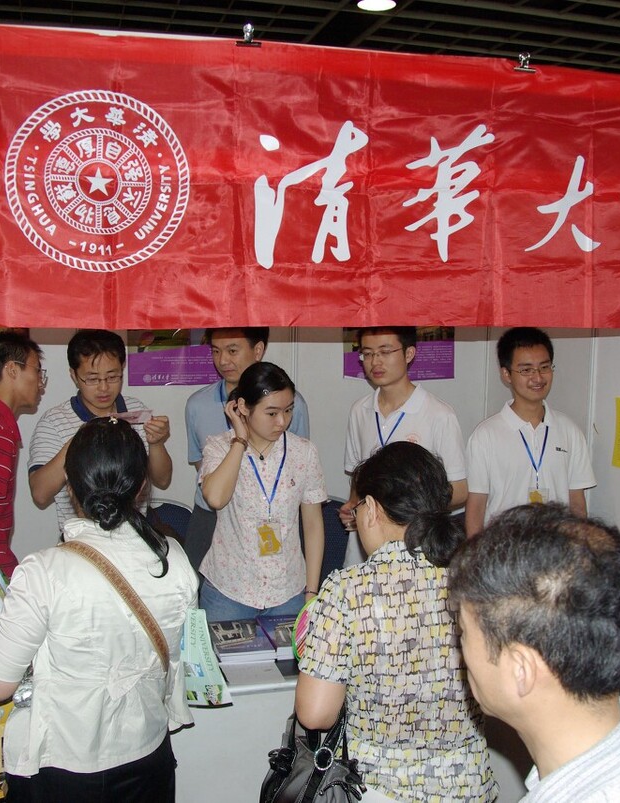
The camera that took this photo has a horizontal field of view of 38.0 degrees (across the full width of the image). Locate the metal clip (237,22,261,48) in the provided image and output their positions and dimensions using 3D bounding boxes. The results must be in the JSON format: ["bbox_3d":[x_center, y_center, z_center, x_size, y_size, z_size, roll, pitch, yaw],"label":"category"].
[{"bbox_3d":[-0.151,-0.905,2.229,0.062,0.058,0.035,-1,5,-15],"label":"metal clip"}]

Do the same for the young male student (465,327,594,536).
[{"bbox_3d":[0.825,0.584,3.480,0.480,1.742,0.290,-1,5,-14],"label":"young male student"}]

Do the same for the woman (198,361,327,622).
[{"bbox_3d":[-0.168,0.668,3.181,0.440,1.619,0.310,-1,5,-9],"label":"woman"}]

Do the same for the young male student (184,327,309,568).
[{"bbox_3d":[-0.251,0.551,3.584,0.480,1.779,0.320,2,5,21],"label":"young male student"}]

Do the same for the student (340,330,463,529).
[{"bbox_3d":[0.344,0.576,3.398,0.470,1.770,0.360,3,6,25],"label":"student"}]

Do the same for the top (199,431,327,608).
[{"bbox_3d":[-0.167,0.410,3.158,0.430,0.610,0.280,-1,5,-9],"label":"top"}]

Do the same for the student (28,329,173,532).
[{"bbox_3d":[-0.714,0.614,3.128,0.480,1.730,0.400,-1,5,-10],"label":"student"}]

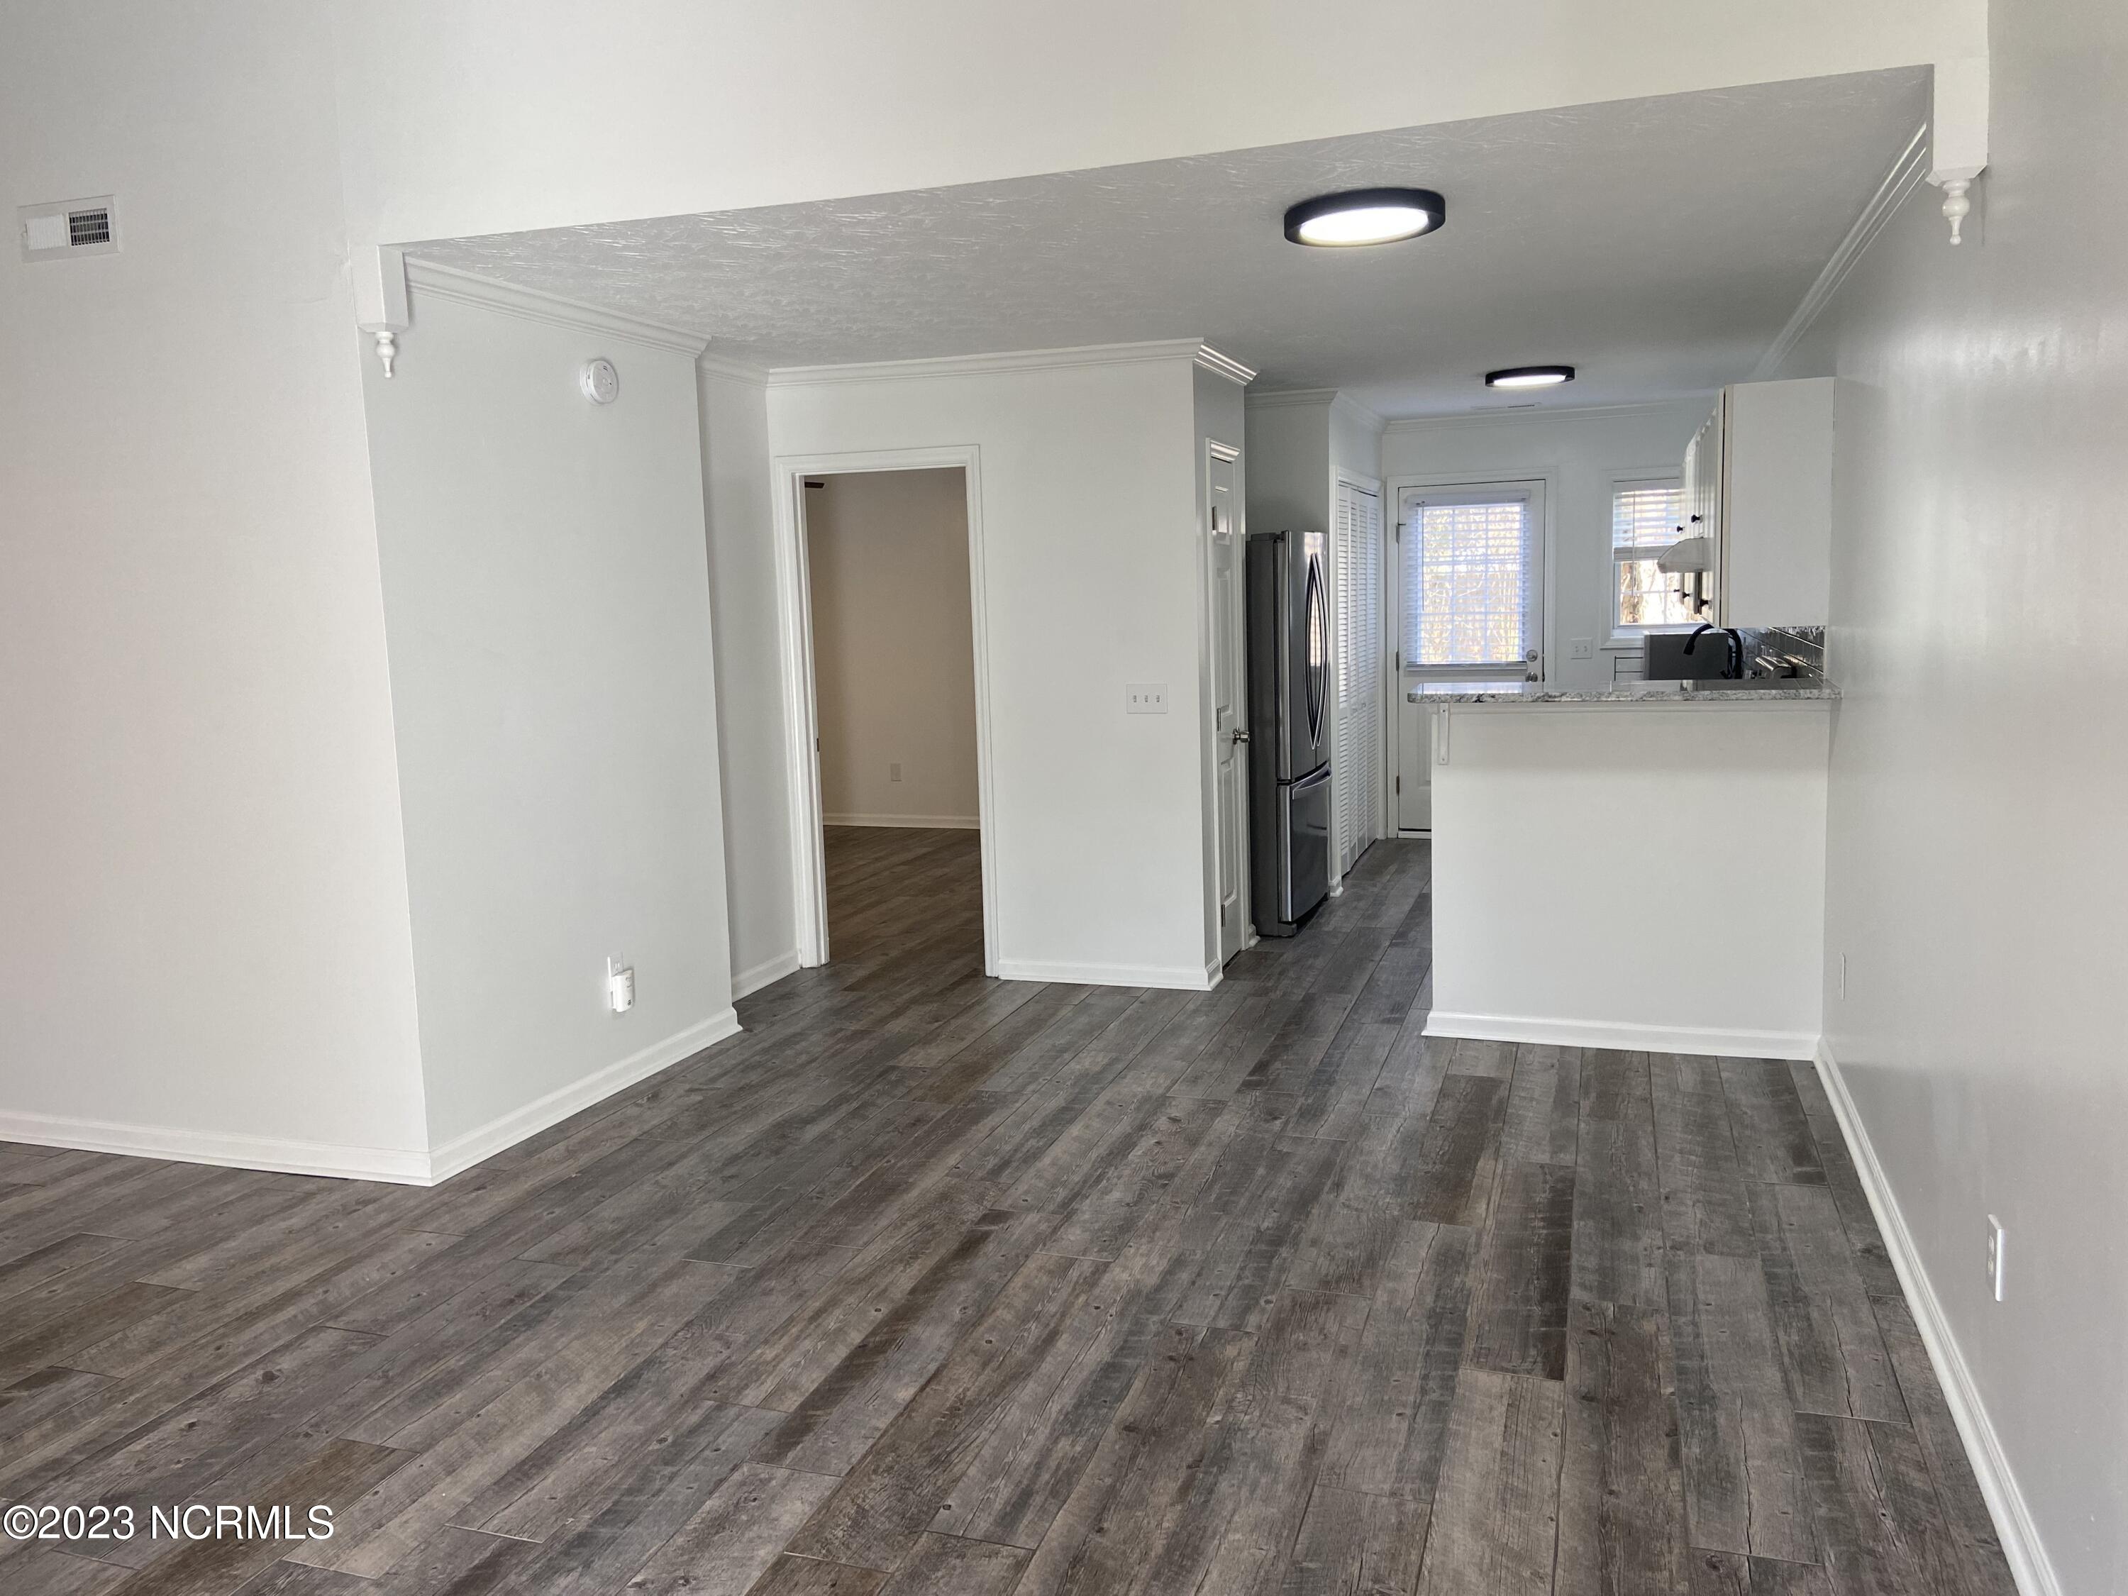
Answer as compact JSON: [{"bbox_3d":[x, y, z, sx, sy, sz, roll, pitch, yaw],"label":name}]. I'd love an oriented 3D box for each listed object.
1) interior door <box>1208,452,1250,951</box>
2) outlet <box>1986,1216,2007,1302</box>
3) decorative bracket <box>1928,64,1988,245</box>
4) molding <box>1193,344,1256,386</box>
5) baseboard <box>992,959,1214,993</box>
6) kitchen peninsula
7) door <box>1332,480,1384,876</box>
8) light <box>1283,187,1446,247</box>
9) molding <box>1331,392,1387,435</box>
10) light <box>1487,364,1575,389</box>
[{"bbox_3d":[0.658,-0.344,6.419,0.050,2.020,0.440,1,8,19],"label":"interior door"},{"bbox_3d":[1.578,0.779,2.704,0.010,0.117,0.075,1,8,19],"label":"outlet"},{"bbox_3d":[1.653,-1.190,2.967,0.092,0.325,0.092,1,8,19],"label":"decorative bracket"},{"bbox_3d":[0.647,-1.693,6.241,0.065,0.075,0.950,1,8,19],"label":"molding"},{"bbox_3d":[0.158,0.689,6.265,0.878,0.085,0.022,1,8,19],"label":"baseboard"},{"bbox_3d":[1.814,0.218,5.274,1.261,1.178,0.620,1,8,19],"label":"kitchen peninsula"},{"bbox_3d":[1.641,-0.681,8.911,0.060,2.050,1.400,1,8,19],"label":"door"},{"bbox_3d":[0.721,-1.389,3.827,0.384,0.052,0.384,1,8,19],"label":"light"},{"bbox_3d":[1.594,-2.017,8.541,0.065,0.080,1.920,1,8,19],"label":"molding"},{"bbox_3d":[2.058,-1.855,7.058,0.385,0.052,0.385,1,8,19],"label":"light"}]

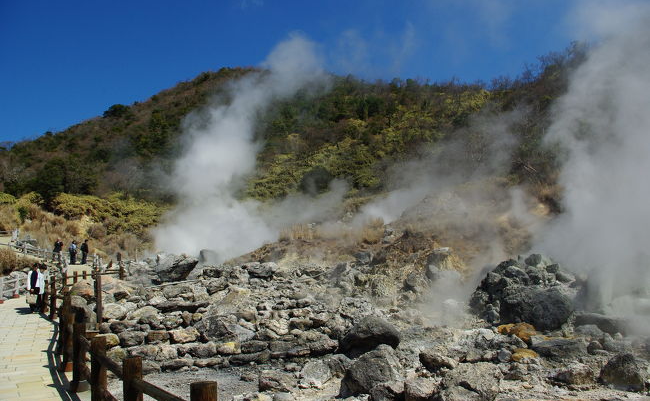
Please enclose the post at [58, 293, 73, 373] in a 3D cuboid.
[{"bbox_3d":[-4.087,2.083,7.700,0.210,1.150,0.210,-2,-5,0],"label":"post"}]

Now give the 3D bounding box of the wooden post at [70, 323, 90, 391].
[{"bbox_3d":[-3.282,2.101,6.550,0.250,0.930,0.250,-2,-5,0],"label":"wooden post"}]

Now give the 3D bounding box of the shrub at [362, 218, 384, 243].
[{"bbox_3d":[2.677,1.691,27.500,1.350,1.420,1.250,-2,-5,0],"label":"shrub"}]

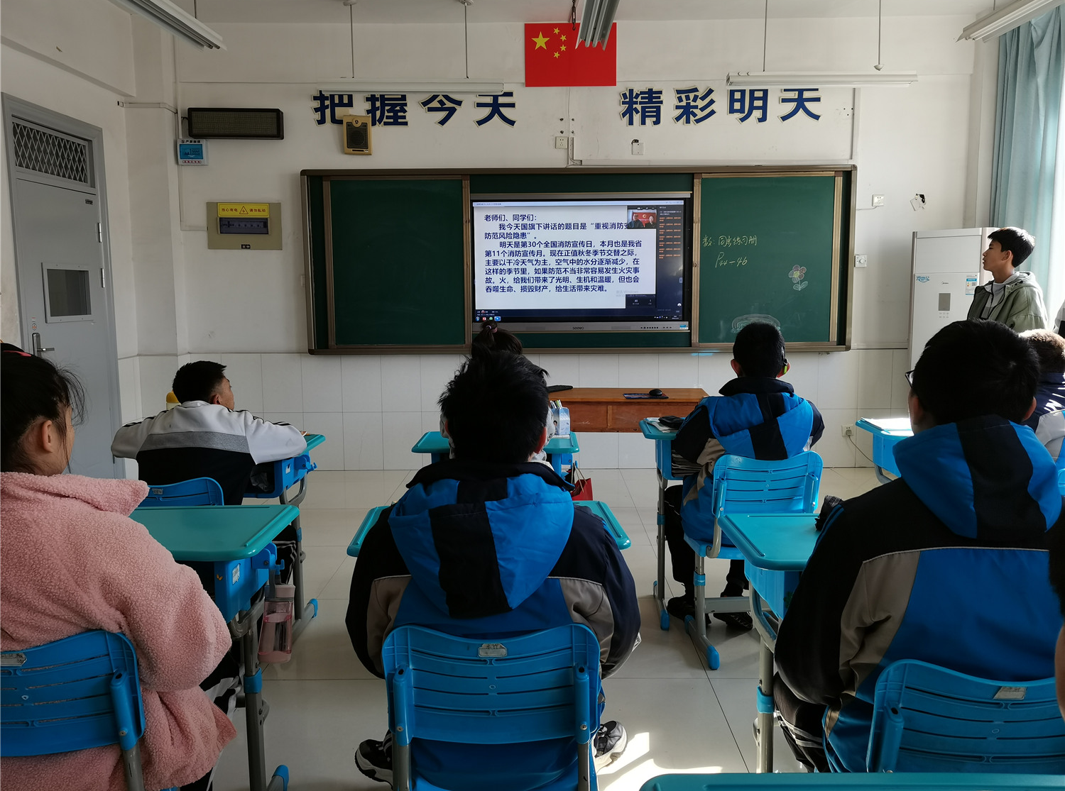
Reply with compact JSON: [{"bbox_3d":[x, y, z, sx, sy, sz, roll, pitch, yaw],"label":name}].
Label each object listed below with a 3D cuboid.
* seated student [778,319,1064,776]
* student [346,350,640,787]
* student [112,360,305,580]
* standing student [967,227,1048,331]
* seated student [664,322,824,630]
[{"bbox_3d":[0.791,0.486,1.798,0.600,1.300,0.740,0,7,1],"label":"seated student"},{"bbox_3d":[-0.095,0.505,2.008,0.650,1.256,0.820,-1,7,-2],"label":"student"},{"bbox_3d":[-1.197,0.415,3.292,0.690,1.130,0.800,0,7,4],"label":"student"},{"bbox_3d":[2.372,-0.012,4.373,0.280,1.660,0.450,-3,7,-22],"label":"standing student"},{"bbox_3d":[0.825,0.326,3.414,0.550,1.260,0.760,0,7,1],"label":"seated student"}]

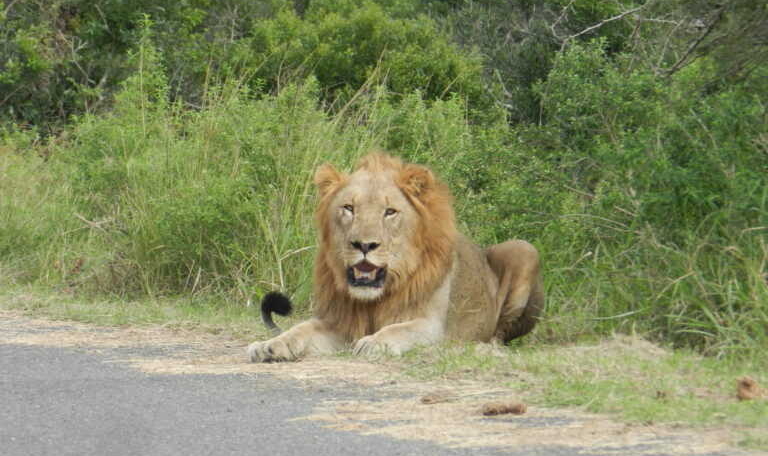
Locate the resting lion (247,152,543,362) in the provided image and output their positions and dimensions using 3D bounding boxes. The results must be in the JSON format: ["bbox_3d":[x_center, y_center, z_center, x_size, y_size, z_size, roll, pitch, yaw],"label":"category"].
[{"bbox_3d":[0.035,0.070,27.600,0.700,0.690,1.600,1,3,25],"label":"resting lion"}]

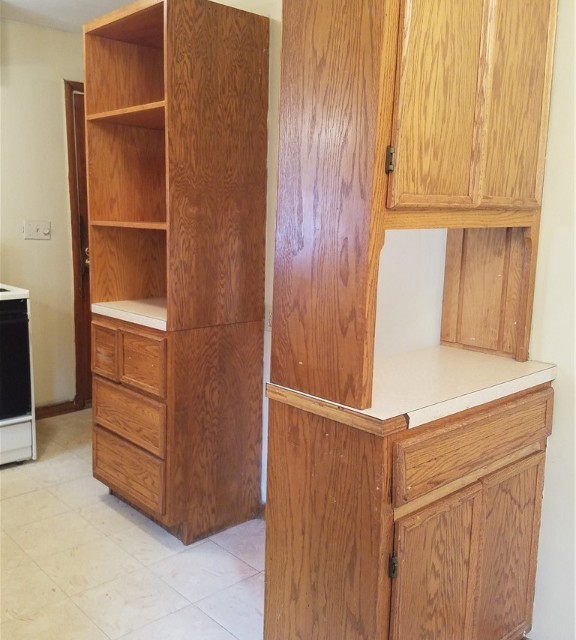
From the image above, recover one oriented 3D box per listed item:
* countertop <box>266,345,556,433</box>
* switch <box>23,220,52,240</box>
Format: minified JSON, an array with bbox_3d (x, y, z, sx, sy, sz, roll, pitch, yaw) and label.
[{"bbox_3d":[0.366,0.161,1.542,0.823,0.040,0.353,-6,11,-43],"label":"countertop"},{"bbox_3d":[-1.581,-0.568,3.649,0.168,0.118,0.020,-6,11,-43],"label":"switch"}]

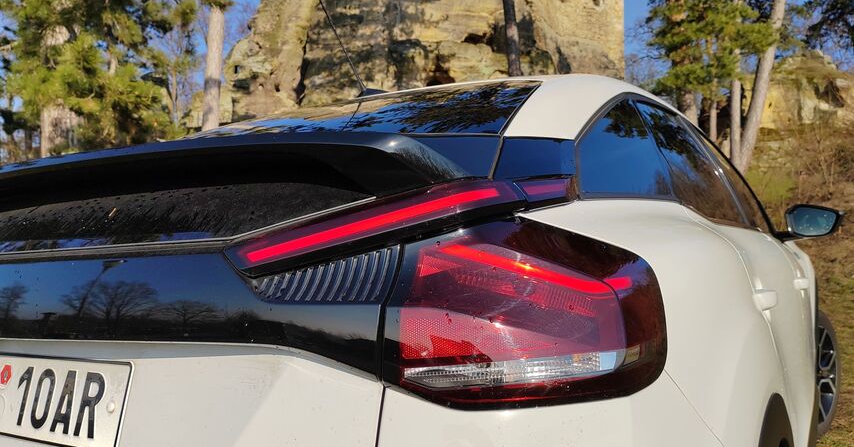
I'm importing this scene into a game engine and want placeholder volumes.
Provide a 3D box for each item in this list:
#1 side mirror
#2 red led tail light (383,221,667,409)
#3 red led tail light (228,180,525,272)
[{"bbox_3d":[1.562,-0.011,2.693,0.210,0.135,0.130,-5,-4,32],"label":"side mirror"},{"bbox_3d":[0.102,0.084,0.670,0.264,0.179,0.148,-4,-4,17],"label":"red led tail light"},{"bbox_3d":[-0.060,0.007,0.736,0.332,0.057,0.074,-10,-5,11],"label":"red led tail light"}]

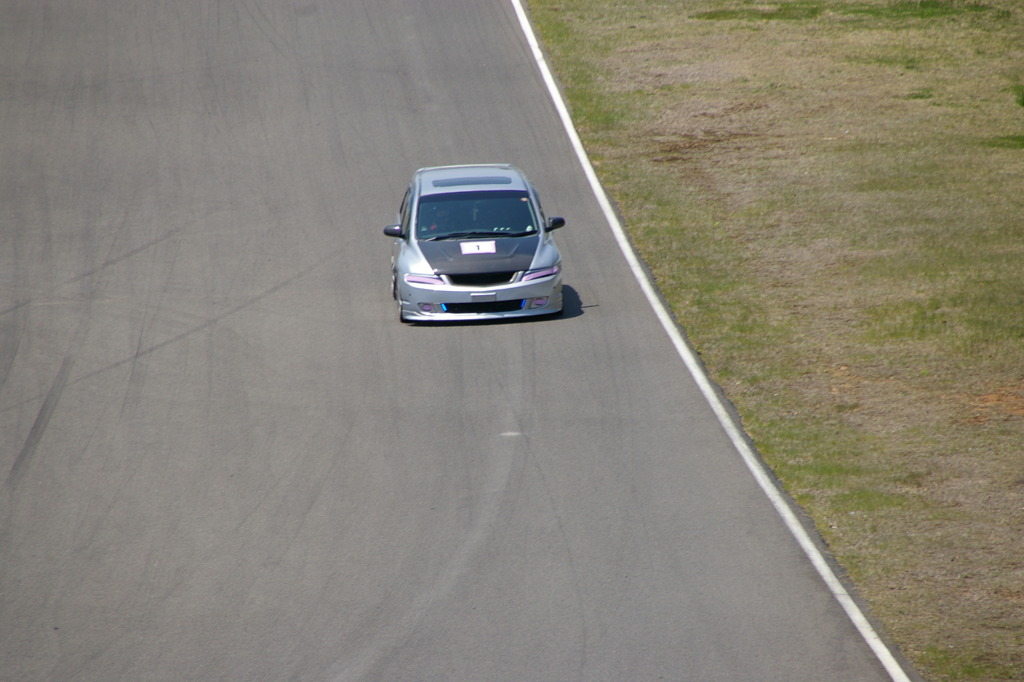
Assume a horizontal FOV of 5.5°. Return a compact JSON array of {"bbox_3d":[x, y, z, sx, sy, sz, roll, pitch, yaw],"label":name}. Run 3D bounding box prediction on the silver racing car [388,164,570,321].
[{"bbox_3d":[-0.406,-1.055,117.000,1.830,1.430,4.720,-3,6,-2],"label":"silver racing car"}]

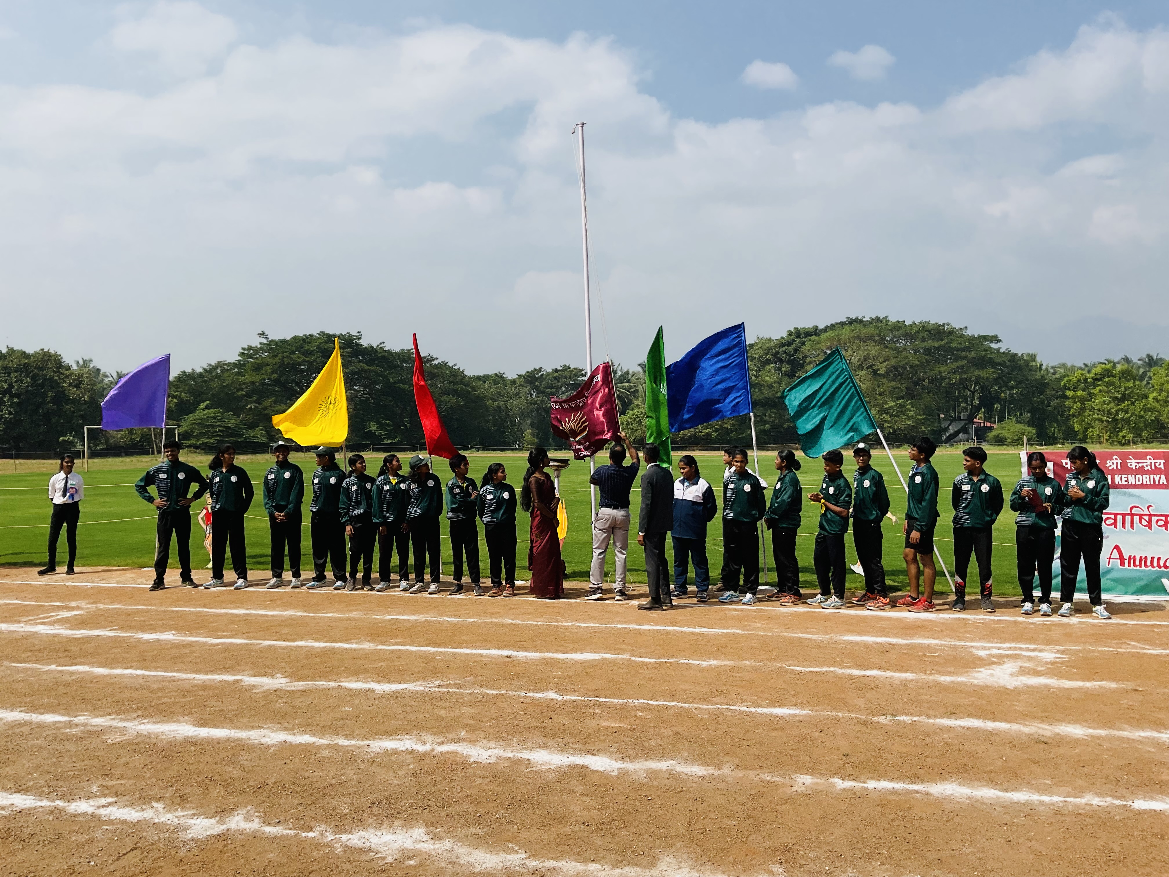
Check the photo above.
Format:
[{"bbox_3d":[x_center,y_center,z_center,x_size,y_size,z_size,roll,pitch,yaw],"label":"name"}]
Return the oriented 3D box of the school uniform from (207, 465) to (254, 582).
[{"bbox_3d":[-4.166,0.997,11.498,0.480,1.362,0.280,-1,0,5],"label":"school uniform"}]

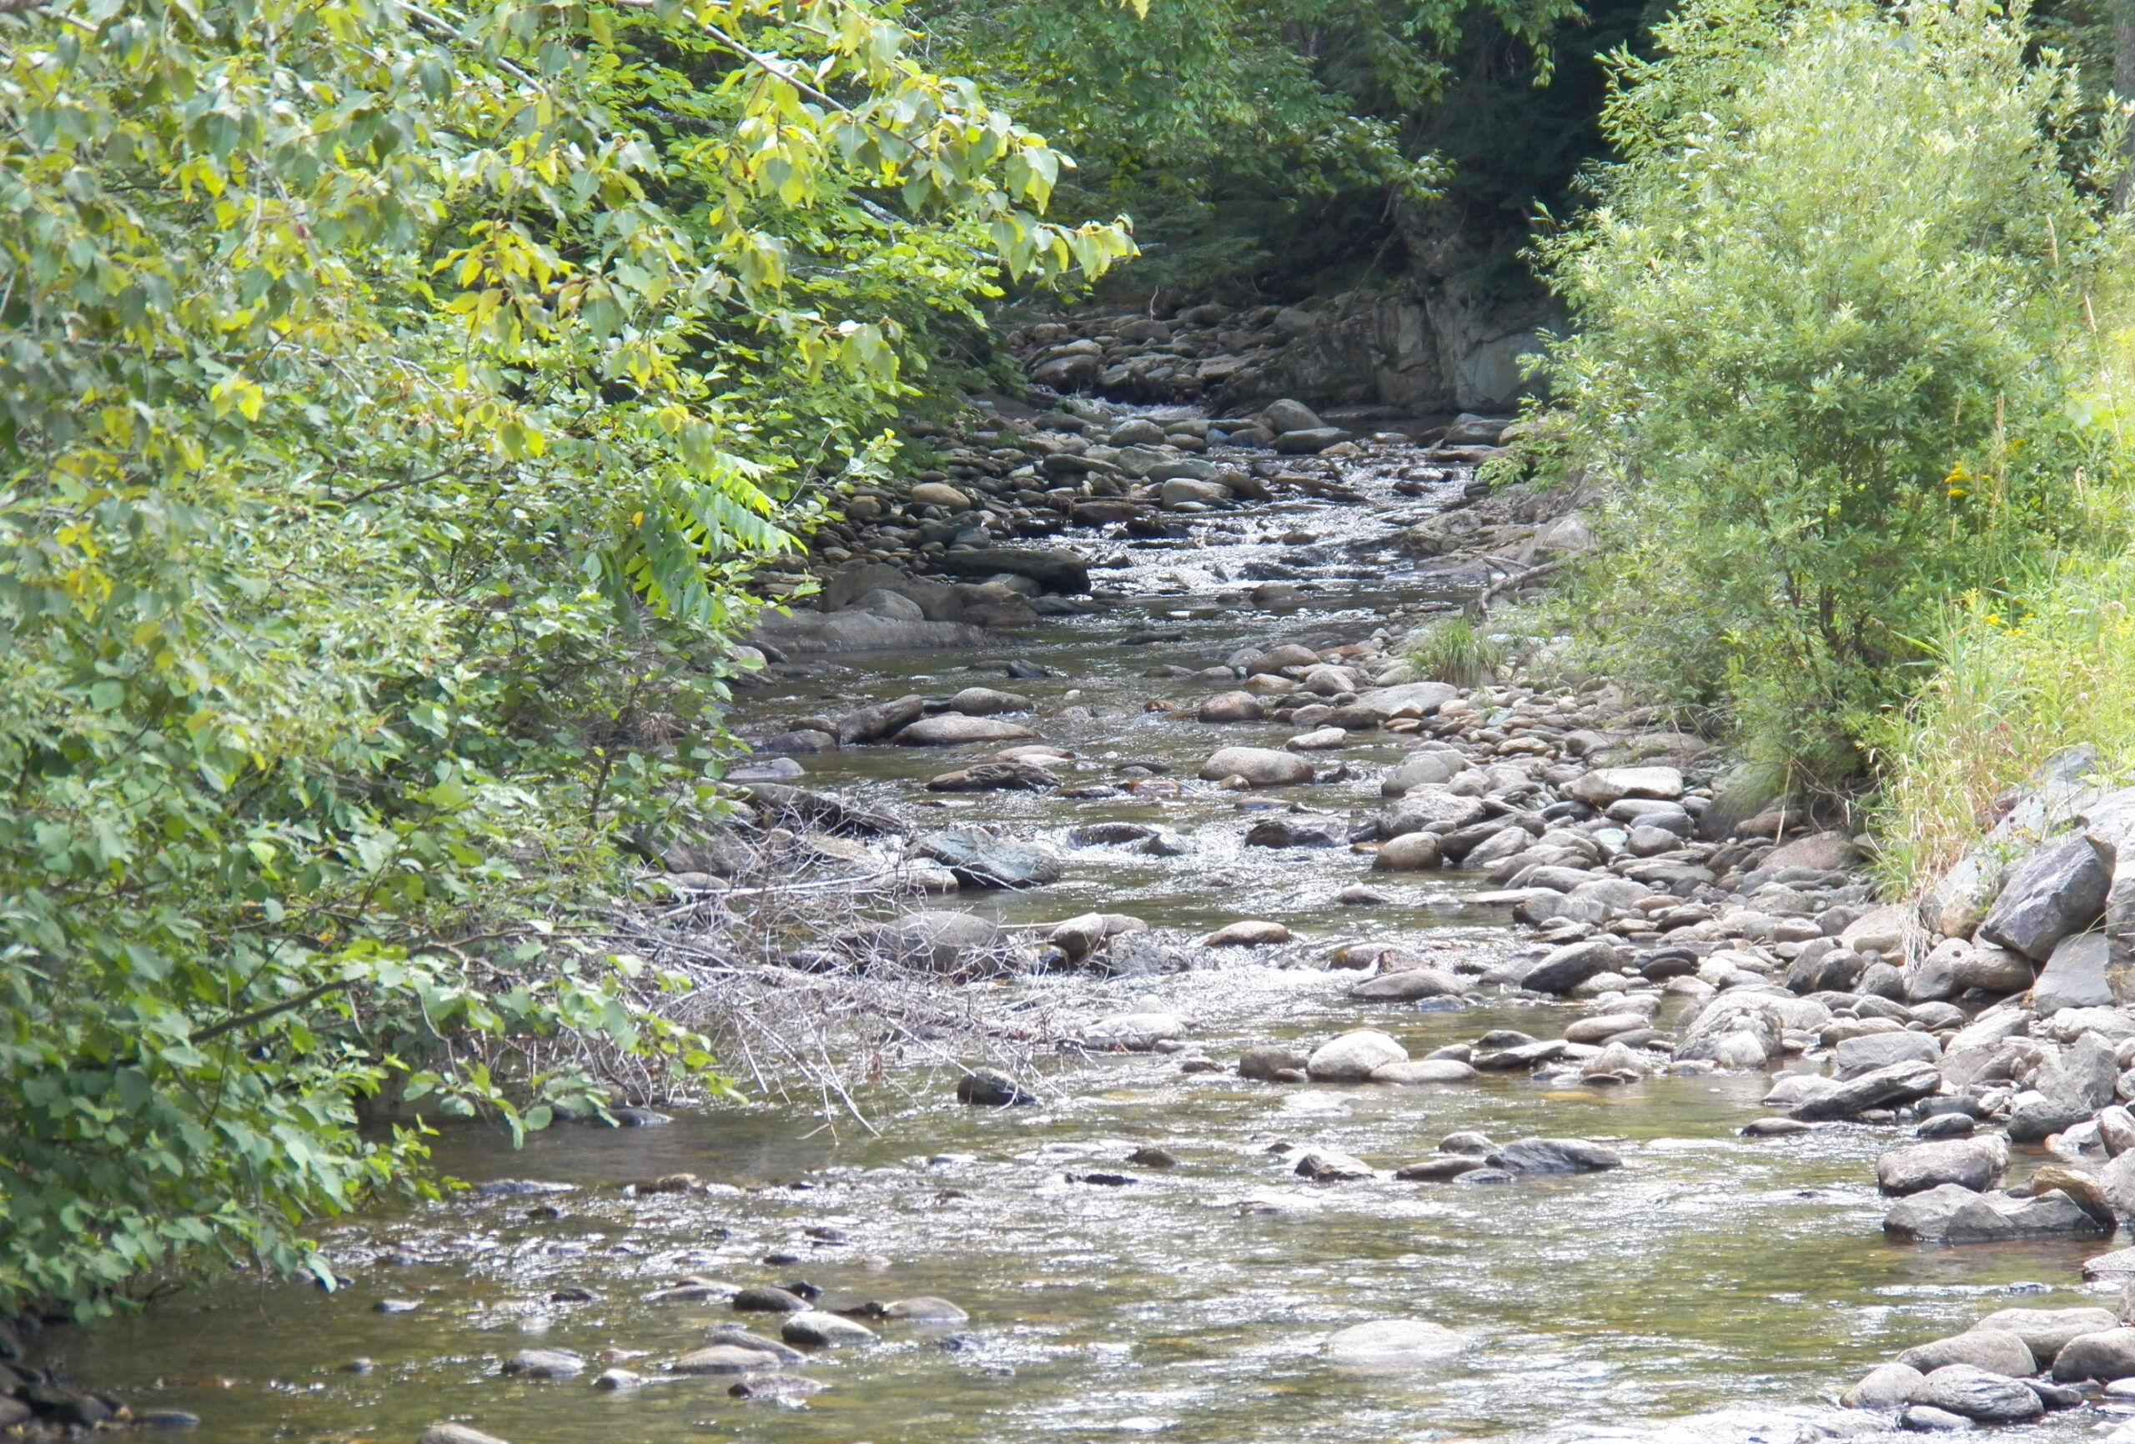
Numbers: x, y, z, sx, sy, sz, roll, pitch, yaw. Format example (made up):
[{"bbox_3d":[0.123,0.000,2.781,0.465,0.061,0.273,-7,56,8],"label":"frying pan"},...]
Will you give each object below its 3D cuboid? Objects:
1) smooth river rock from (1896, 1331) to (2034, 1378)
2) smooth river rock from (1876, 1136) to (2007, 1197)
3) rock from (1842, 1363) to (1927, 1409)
[{"bbox_3d":[1.967,1.397,19.020,0.314,0.124,0.212,0,7,0],"label":"smooth river rock"},{"bbox_3d":[2.120,1.083,21.128,0.316,0.159,0.214,0,7,0],"label":"smooth river rock"},{"bbox_3d":[1.770,1.438,18.769,0.198,0.107,0.158,0,7,0],"label":"rock"}]

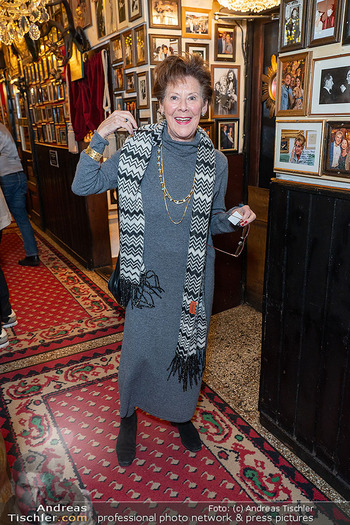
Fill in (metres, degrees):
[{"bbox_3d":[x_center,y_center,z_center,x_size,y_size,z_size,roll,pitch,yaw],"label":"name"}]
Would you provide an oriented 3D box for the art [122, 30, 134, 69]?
[{"bbox_3d":[-0.305,-1.421,2.839,0.019,0.217,0.159,-11,20,-27],"label":"art"}]

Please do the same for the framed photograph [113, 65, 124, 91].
[{"bbox_3d":[-0.402,-1.329,3.059,0.019,0.161,0.197,-11,20,-27],"label":"framed photograph"}]

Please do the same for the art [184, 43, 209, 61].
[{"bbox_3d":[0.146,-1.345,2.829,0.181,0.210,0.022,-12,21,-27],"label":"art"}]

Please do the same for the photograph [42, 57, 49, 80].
[{"bbox_3d":[-1.456,-2.186,4.783,0.022,0.231,0.197,-11,20,-27],"label":"photograph"}]

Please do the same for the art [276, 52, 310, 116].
[{"bbox_3d":[0.463,-0.684,1.647,0.022,0.221,0.156,-11,20,-27],"label":"art"}]

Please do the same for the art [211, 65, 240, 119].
[{"bbox_3d":[0.356,-1.206,2.995,0.238,0.344,0.022,-12,21,-27],"label":"art"}]

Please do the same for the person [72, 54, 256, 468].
[{"bbox_3d":[-0.048,0.077,1.709,0.680,1.650,0.410,-2,18,0],"label":"person"}]

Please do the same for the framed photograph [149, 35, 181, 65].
[{"bbox_3d":[-0.062,-1.357,2.704,0.225,0.173,0.022,-12,21,-27],"label":"framed photograph"}]

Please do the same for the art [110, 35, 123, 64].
[{"bbox_3d":[-0.406,-1.509,2.998,0.019,0.166,0.189,-11,20,-27],"label":"art"}]

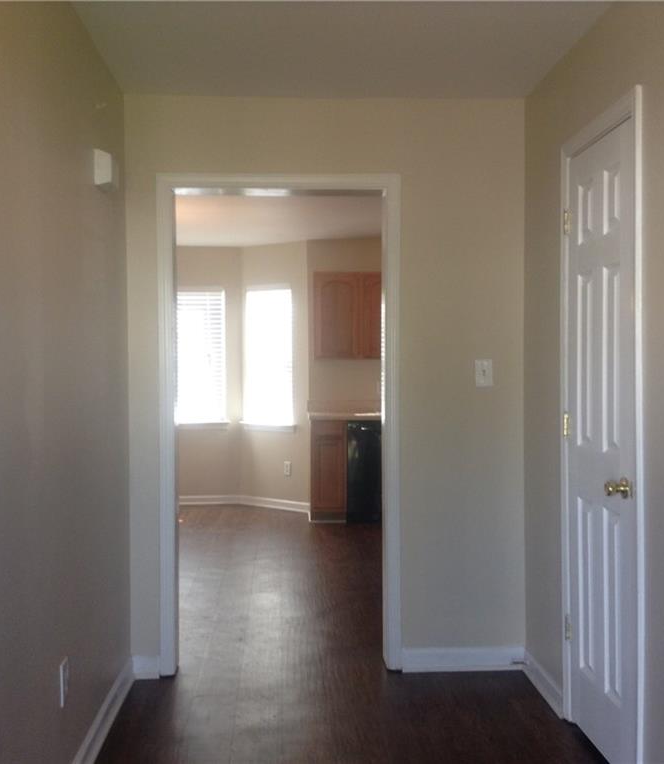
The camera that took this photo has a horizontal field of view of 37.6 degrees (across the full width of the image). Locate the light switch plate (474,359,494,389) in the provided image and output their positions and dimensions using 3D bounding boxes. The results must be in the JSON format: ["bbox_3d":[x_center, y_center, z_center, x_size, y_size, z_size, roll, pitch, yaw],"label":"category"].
[{"bbox_3d":[0.643,-0.037,4.130,0.073,0.114,0.008,0,1,-3],"label":"light switch plate"}]

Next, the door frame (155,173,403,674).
[{"bbox_3d":[-0.218,0.186,4.142,1.015,2.097,0.139,0,1,-3],"label":"door frame"}]

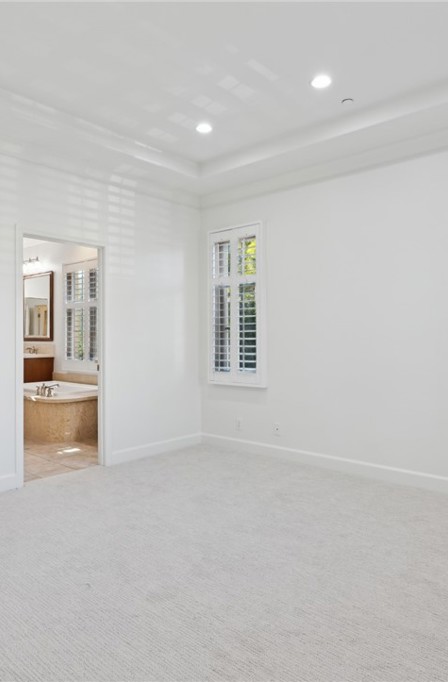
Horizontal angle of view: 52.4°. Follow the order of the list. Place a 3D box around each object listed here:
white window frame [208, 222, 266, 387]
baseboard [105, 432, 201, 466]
[{"bbox_3d":[0.127,-0.367,4.790,0.732,1.669,0.080,0,0,41],"label":"white window frame"},{"bbox_3d":[-0.669,1.108,4.696,0.015,0.120,1.254,0,0,41],"label":"baseboard"}]

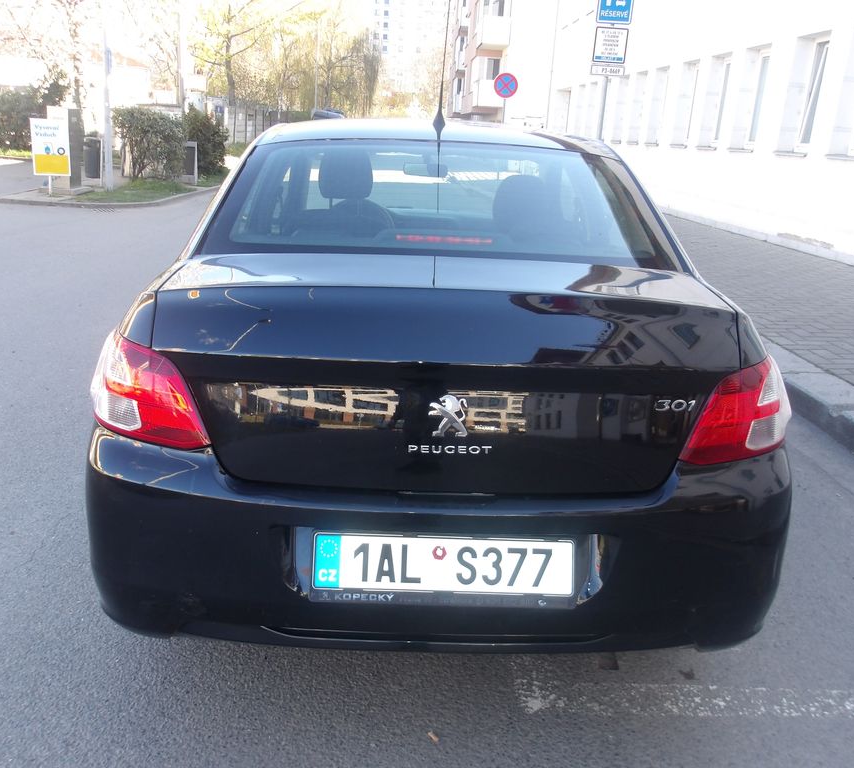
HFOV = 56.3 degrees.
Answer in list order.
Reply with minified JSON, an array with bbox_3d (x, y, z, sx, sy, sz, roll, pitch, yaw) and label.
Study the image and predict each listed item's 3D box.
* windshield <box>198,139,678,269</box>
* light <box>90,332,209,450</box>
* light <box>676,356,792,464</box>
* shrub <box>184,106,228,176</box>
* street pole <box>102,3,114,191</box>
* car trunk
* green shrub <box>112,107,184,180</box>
[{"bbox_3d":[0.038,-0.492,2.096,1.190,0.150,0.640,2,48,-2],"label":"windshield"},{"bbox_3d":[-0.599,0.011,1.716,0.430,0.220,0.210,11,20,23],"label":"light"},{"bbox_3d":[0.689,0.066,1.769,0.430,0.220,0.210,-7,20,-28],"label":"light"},{"bbox_3d":[-5.554,-5.997,19.748,1.200,1.630,1.150,2,18,-2],"label":"shrub"},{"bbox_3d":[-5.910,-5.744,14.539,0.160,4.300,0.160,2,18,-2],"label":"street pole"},{"bbox_3d":[0.039,-0.046,1.725,1.200,0.430,0.500,2,18,-2],"label":"car trunk"},{"bbox_3d":[-6.050,-5.170,17.169,1.400,1.500,1.250,2,18,-2],"label":"green shrub"}]

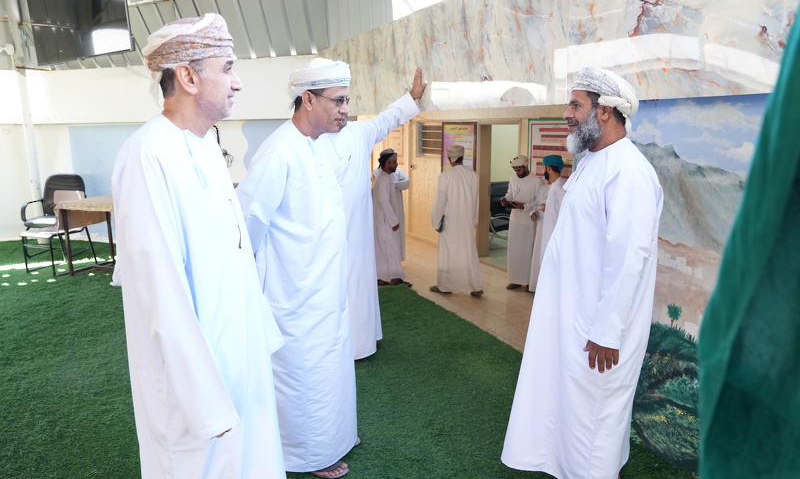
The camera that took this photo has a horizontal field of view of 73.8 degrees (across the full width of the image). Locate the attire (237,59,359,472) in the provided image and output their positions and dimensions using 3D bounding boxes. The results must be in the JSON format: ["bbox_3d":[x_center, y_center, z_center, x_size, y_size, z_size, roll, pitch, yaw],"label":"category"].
[{"bbox_3d":[-0.413,0.102,2.328,0.420,1.710,0.540,6,11,32],"label":"attire"}]

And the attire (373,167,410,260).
[{"bbox_3d":[-0.140,-0.398,7.881,0.570,1.420,0.380,0,9,0],"label":"attire"}]

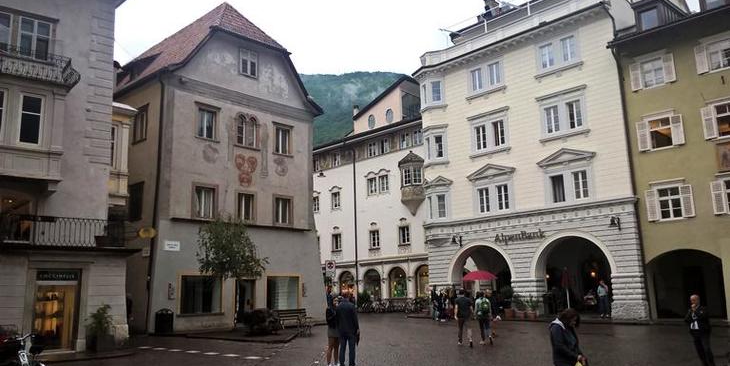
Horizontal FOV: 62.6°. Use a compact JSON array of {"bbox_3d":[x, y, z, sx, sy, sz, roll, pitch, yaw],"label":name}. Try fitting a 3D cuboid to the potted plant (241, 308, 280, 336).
[{"bbox_3d":[-3.794,5.012,22.014,1.200,1.020,1.350,-11,-14,41],"label":"potted plant"}]

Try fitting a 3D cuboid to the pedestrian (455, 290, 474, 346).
[{"bbox_3d":[3.135,4.233,19.039,0.550,1.750,0.480,-3,-11,7],"label":"pedestrian"}]

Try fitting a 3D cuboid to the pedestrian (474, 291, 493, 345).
[{"bbox_3d":[3.802,4.340,19.326,0.520,1.650,0.420,-3,-11,7],"label":"pedestrian"}]

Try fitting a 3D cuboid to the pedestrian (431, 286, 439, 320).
[{"bbox_3d":[3.643,6.457,31.840,0.380,1.700,0.500,8,-14,-40],"label":"pedestrian"}]

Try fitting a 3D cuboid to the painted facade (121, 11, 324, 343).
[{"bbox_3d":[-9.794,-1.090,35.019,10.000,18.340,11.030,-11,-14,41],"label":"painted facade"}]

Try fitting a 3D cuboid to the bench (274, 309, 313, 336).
[{"bbox_3d":[-2.694,4.879,20.728,1.600,0.880,0.620,7,-14,-37],"label":"bench"}]

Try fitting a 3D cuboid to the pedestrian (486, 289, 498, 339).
[{"bbox_3d":[4.459,4.621,21.188,0.500,1.680,0.420,-3,-11,8],"label":"pedestrian"}]

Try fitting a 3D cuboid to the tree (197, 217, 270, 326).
[{"bbox_3d":[-6.034,4.021,27.347,2.890,5.160,3.040,-2,-11,0],"label":"tree"}]

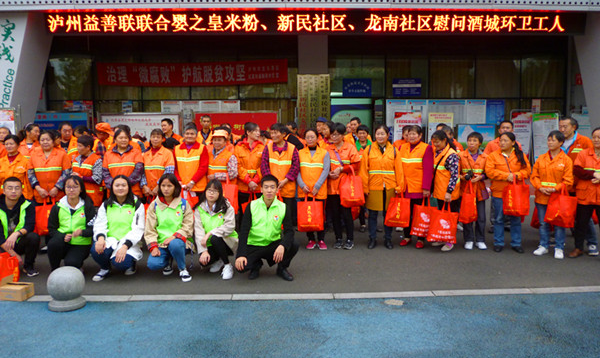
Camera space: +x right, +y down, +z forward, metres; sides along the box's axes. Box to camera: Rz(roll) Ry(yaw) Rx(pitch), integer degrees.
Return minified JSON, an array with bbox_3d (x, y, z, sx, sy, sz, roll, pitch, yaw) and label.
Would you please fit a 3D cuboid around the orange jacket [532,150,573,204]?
[{"bbox_3d":[3.057,-0.017,5.886,0.470,0.681,0.340,3,5,30],"label":"orange jacket"}]

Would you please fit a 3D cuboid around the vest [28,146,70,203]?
[{"bbox_3d":[-3.240,-0.058,6.276,0.500,0.730,0.290,-1,6,-12],"label":"vest"}]

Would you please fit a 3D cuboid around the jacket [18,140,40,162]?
[{"bbox_3d":[-3.816,-0.261,6.859,0.450,0.650,0.280,-2,6,-20],"label":"jacket"}]

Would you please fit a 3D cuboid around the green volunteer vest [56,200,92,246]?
[{"bbox_3d":[-2.488,0.475,5.355,0.380,0.500,0.260,-1,6,-10],"label":"green volunteer vest"}]

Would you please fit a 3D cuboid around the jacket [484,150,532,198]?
[{"bbox_3d":[2.666,-0.070,6.220,0.550,0.620,0.330,1,5,9],"label":"jacket"}]

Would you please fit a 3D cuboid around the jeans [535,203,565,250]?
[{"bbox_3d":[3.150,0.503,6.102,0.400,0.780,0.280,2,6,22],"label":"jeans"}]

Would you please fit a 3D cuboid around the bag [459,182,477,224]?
[{"bbox_3d":[2.146,0.300,6.200,0.140,0.540,0.280,4,7,37],"label":"bag"}]

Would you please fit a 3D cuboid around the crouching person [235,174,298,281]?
[{"bbox_3d":[-0.359,0.509,5.200,0.660,1.060,0.680,0,5,3],"label":"crouching person"}]

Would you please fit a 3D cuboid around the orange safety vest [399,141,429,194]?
[{"bbox_3d":[1.505,-0.150,6.407,0.400,0.714,0.300,2,5,20],"label":"orange safety vest"}]

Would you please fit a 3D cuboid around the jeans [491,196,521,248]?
[{"bbox_3d":[2.627,0.512,6.188,0.380,0.759,0.270,2,5,20],"label":"jeans"}]

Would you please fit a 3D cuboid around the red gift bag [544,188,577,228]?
[{"bbox_3d":[3.165,0.358,5.896,0.350,0.470,0.140,2,6,15],"label":"red gift bag"}]

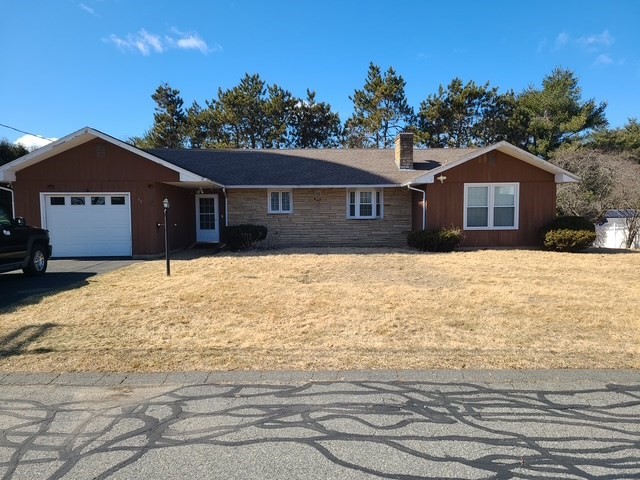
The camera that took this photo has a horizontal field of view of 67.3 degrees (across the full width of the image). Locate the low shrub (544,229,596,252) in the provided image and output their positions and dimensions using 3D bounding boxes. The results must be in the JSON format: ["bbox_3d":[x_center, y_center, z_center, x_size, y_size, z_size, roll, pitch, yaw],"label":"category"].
[{"bbox_3d":[8.247,0.006,16.026,1.710,0.790,1.400,0,3,0],"label":"low shrub"}]

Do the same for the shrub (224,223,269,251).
[{"bbox_3d":[-2.817,-0.106,18.620,1.690,1.000,1.400,0,3,0],"label":"shrub"}]

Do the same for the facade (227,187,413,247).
[{"bbox_3d":[-0.006,-1.047,20.927,8.068,2.465,0.300,-1,4,-1],"label":"facade"}]

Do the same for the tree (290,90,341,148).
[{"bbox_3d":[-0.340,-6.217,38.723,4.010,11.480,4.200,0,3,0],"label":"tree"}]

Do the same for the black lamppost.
[{"bbox_3d":[-3.652,-0.059,11.475,0.200,1.857,0.200,-1,4,-1],"label":"black lamppost"}]

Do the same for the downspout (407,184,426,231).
[{"bbox_3d":[3.717,-0.977,18.472,0.751,2.260,0.200,-1,4,-1],"label":"downspout"}]

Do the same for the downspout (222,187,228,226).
[{"bbox_3d":[-4.036,-1.054,20.527,0.160,2.449,0.350,-1,4,-1],"label":"downspout"}]

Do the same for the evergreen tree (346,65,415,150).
[{"bbox_3d":[4.918,-7.776,39.654,5.753,13.449,5.400,-1,4,-1],"label":"evergreen tree"}]

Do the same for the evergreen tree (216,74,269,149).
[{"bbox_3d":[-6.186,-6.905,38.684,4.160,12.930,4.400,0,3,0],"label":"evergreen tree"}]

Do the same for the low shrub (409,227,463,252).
[{"bbox_3d":[4.106,-0.008,17.234,2.014,0.773,1.400,-1,4,-1],"label":"low shrub"}]

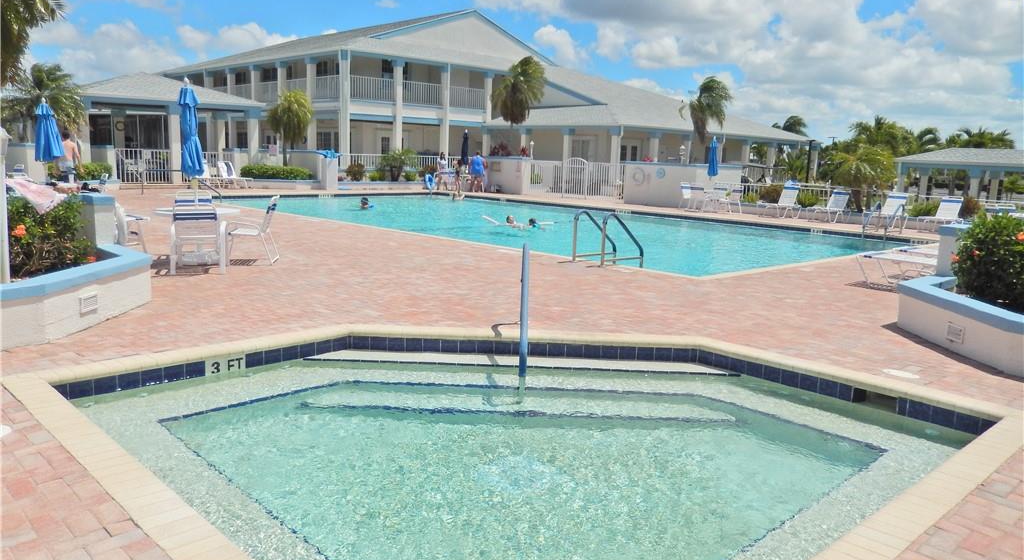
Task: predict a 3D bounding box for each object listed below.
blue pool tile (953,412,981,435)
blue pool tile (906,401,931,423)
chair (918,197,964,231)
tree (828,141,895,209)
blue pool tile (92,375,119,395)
[{"bbox_3d":[3.041,0.960,4.932,0.012,0.130,0.152,-6,13,-42],"label":"blue pool tile"},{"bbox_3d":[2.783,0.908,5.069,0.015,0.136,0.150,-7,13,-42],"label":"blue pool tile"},{"bbox_3d":[11.177,-1.703,19.200,1.520,0.930,0.640,-6,13,-41],"label":"chair"},{"bbox_3d":[9.965,-2.888,21.020,1.900,2.008,1.900,2,10,0],"label":"tree"},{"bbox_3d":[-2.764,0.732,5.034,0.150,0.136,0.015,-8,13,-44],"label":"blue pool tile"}]

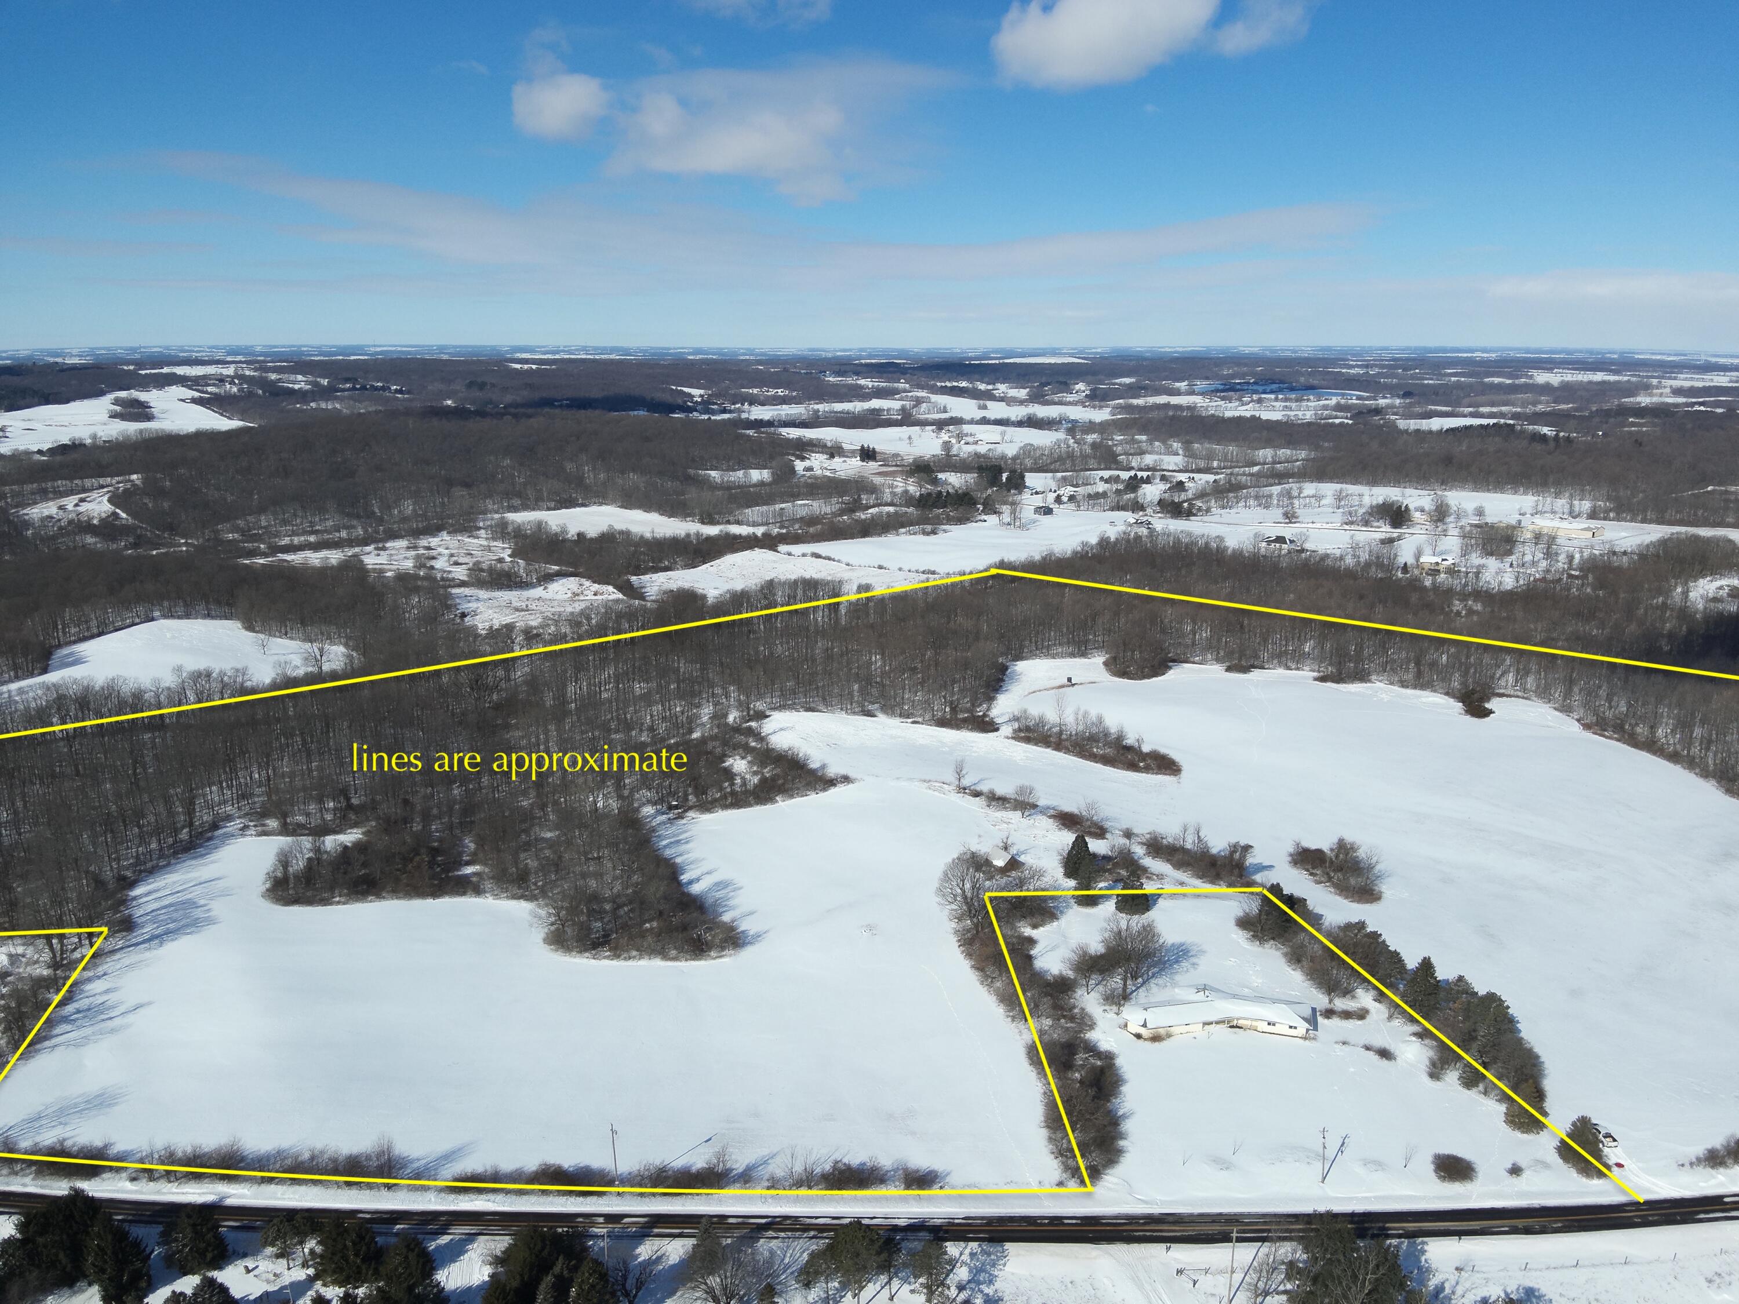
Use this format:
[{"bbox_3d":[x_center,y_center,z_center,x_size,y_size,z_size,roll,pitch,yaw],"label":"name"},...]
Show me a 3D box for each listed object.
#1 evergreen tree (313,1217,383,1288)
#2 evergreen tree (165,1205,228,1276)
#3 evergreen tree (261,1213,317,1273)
[{"bbox_3d":[-72.390,82.420,167.310,9.060,8.780,9.060,0,14,0],"label":"evergreen tree"},{"bbox_3d":[-94.460,81.700,168.930,8.060,9.360,8.060,0,14,0],"label":"evergreen tree"},{"bbox_3d":[-80.630,82.470,167.670,6.910,8.500,6.910,0,14,0],"label":"evergreen tree"}]

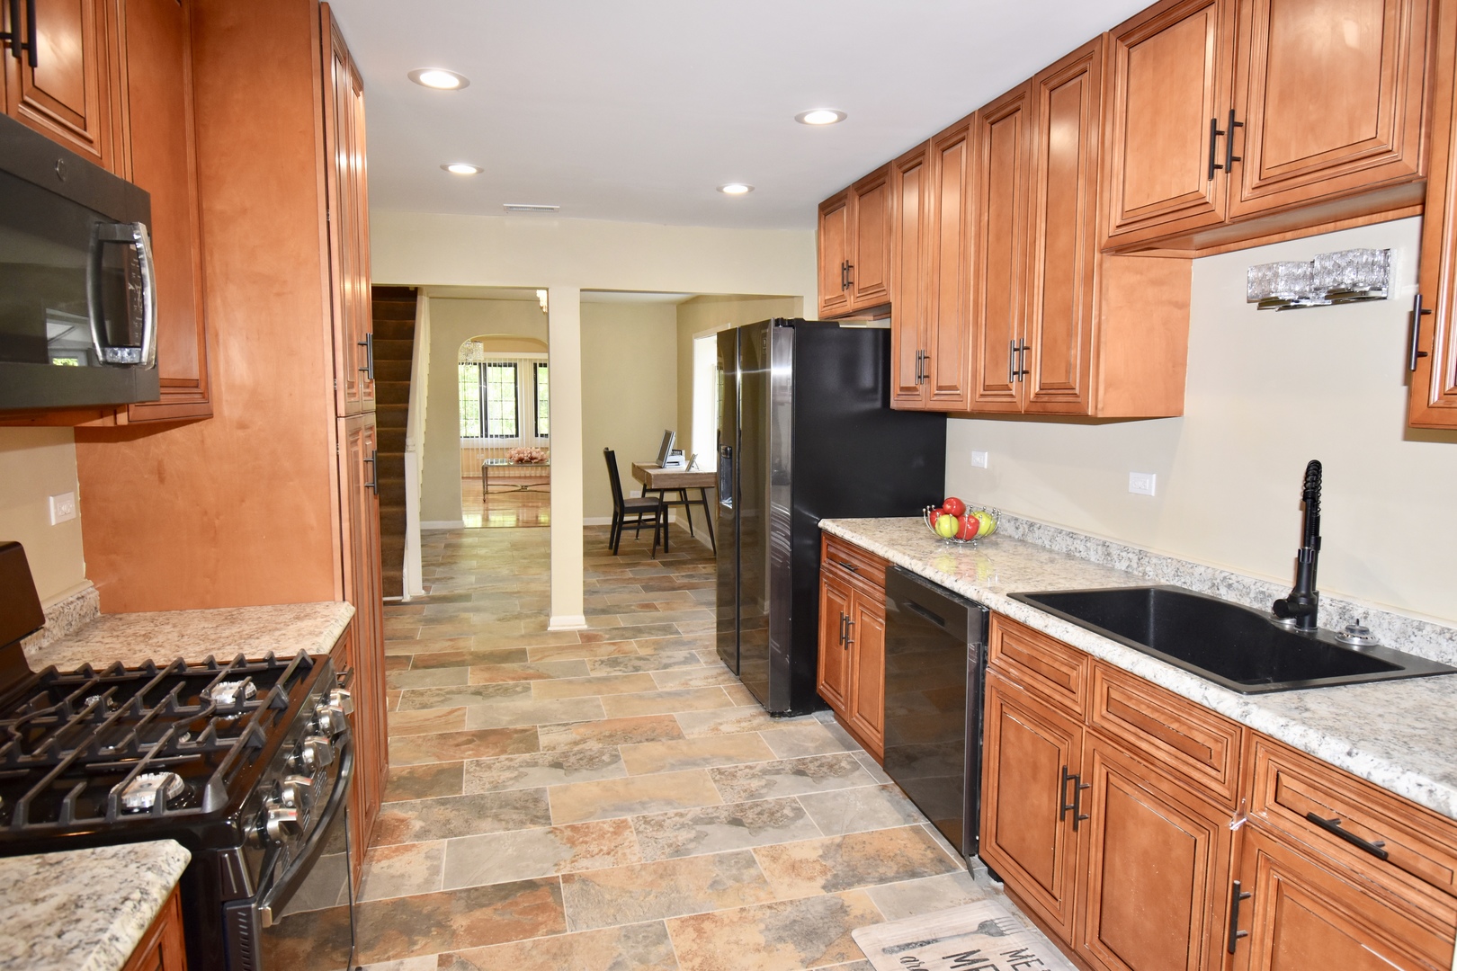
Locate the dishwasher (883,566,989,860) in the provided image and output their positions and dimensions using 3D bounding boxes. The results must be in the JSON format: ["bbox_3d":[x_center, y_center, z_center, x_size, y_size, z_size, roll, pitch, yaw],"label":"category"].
[{"bbox_3d":[0.943,0.729,2.990,0.593,0.818,0.594,-2,6,-15],"label":"dishwasher"}]

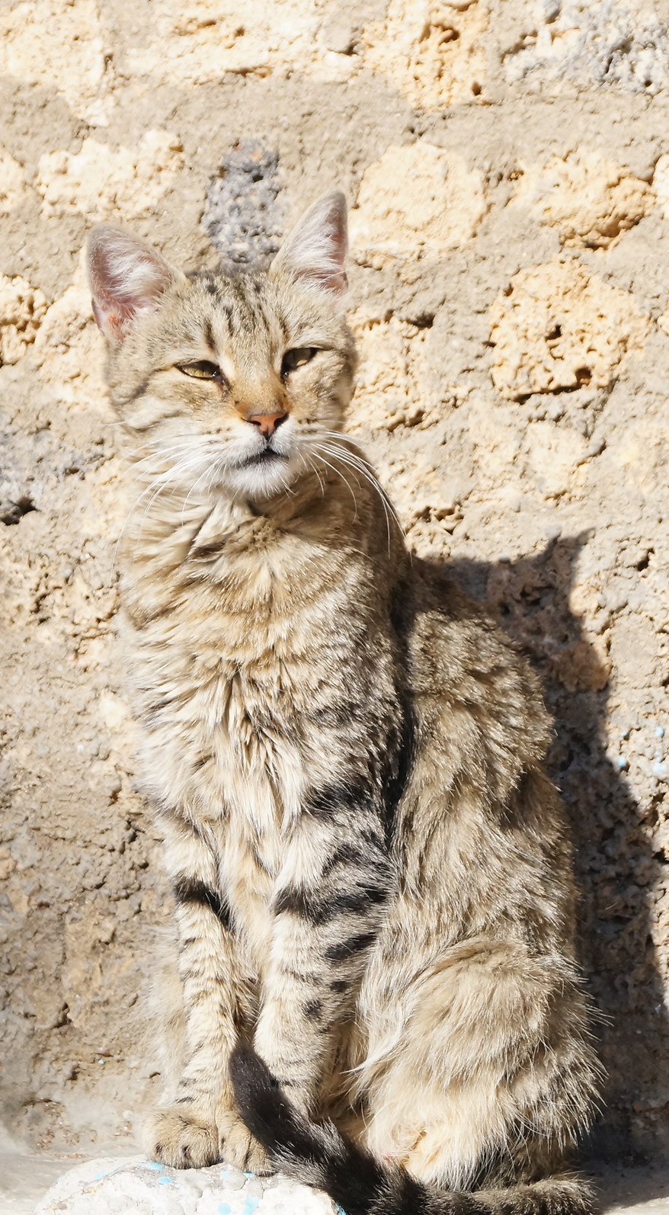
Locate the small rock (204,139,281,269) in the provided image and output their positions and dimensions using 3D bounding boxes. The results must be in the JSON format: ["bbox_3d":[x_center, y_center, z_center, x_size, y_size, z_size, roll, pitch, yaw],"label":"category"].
[{"bbox_3d":[-0.045,-0.199,2.070,0.041,0.068,0.033,0,3,0],"label":"small rock"}]

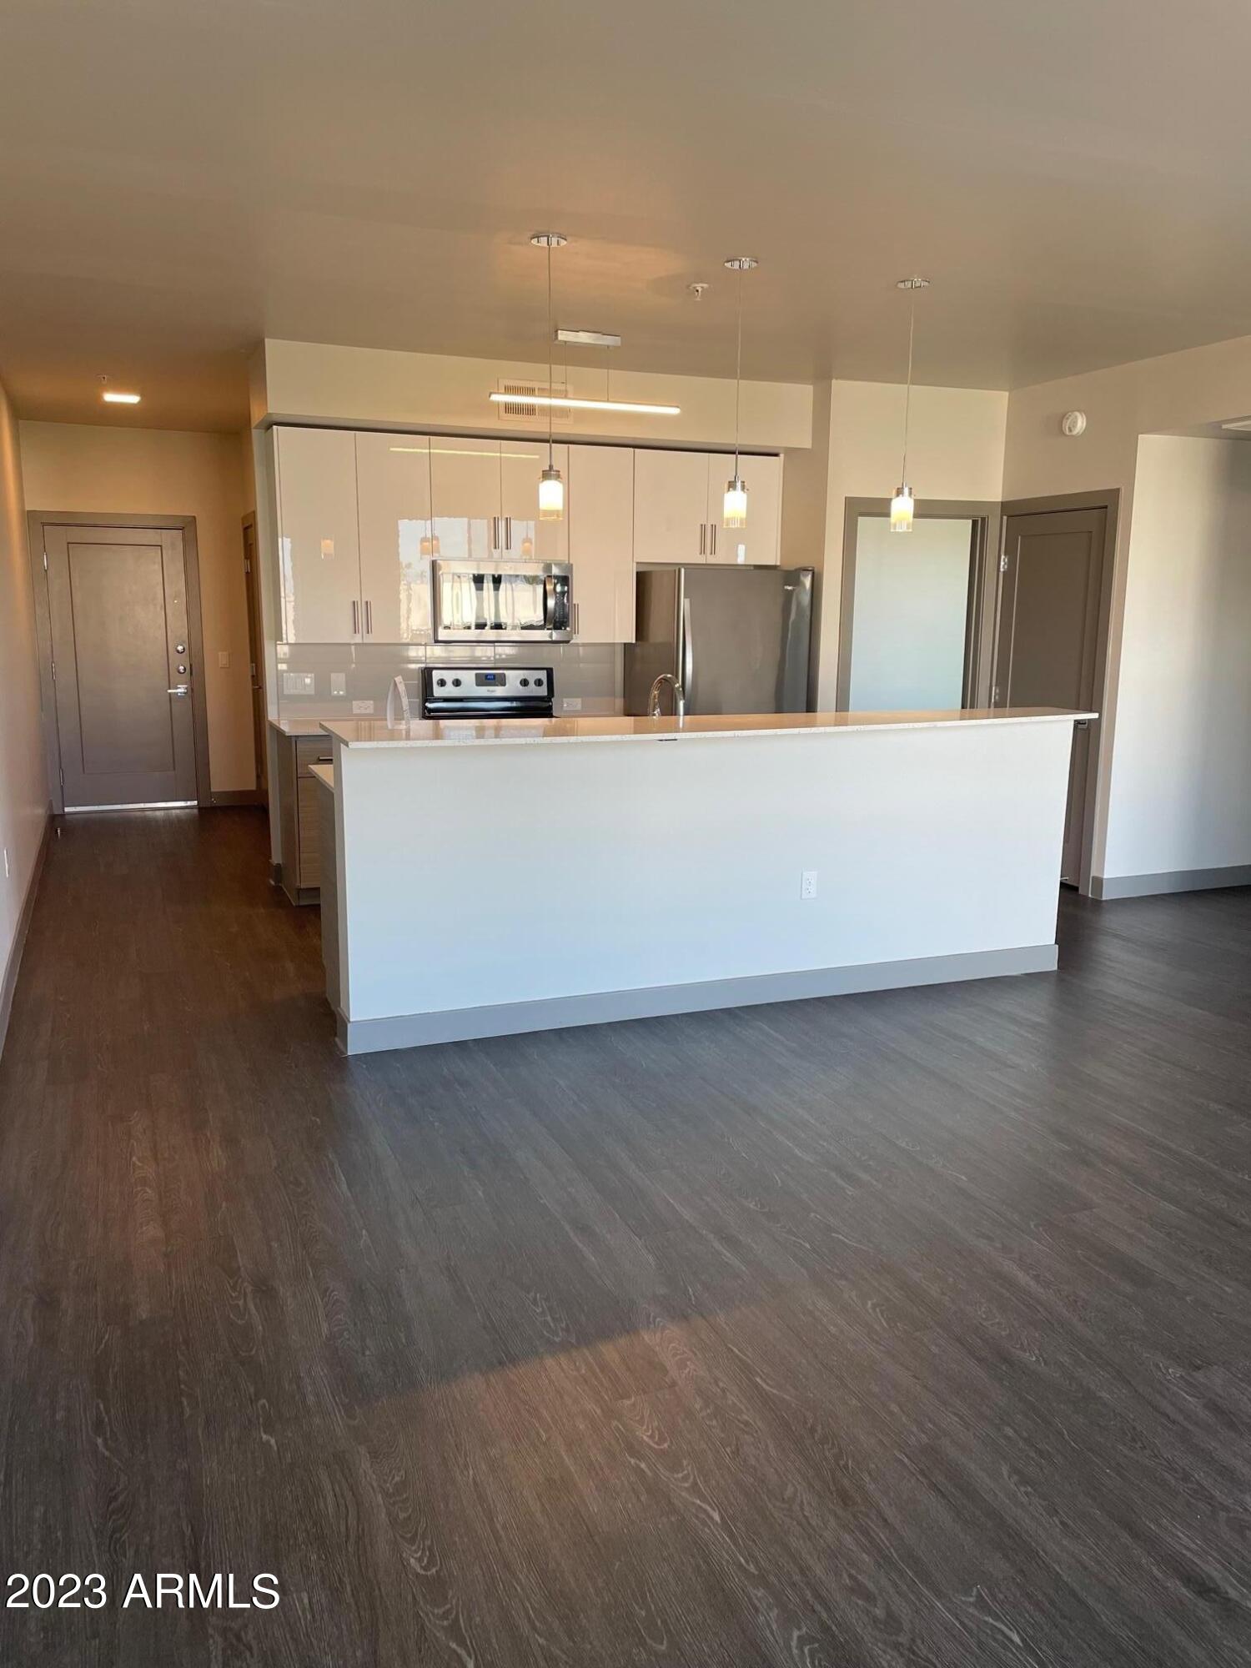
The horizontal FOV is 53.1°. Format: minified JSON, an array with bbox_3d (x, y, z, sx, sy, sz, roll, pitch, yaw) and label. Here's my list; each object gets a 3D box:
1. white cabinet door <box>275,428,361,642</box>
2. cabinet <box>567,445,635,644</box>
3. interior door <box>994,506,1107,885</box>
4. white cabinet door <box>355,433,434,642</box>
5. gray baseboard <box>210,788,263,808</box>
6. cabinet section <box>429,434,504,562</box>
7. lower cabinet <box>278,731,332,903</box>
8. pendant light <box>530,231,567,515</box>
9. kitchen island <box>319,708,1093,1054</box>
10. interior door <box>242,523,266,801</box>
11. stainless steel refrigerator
[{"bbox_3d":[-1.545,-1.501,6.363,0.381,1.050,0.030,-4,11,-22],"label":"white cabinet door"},{"bbox_3d":[-0.124,-1.607,6.990,0.400,1.055,0.030,-4,11,-22],"label":"cabinet"},{"bbox_3d":[2.353,-0.757,7.047,0.045,2.024,0.807,-4,11,-22],"label":"interior door"},{"bbox_3d":[-1.199,-1.537,6.557,0.379,1.055,0.030,-4,11,-22],"label":"white cabinet door"},{"bbox_3d":[-2.978,-0.270,9.542,0.335,0.117,0.020,-4,11,-22],"label":"gray baseboard"},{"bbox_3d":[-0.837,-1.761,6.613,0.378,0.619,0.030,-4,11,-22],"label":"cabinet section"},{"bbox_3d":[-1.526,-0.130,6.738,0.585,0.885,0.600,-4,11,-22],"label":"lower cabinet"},{"bbox_3d":[-0.254,-1.528,4.247,0.121,0.905,0.121,0,10,0],"label":"pendant light"},{"bbox_3d":[0.377,0.070,5.162,3.160,1.096,0.775,-4,11,-22],"label":"kitchen island"},{"bbox_3d":[-2.649,-1.190,9.051,0.060,2.090,0.760,-4,11,-22],"label":"interior door"},{"bbox_3d":[0.517,-0.652,7.271,0.796,1.732,0.825,-4,11,-22],"label":"stainless steel refrigerator"}]

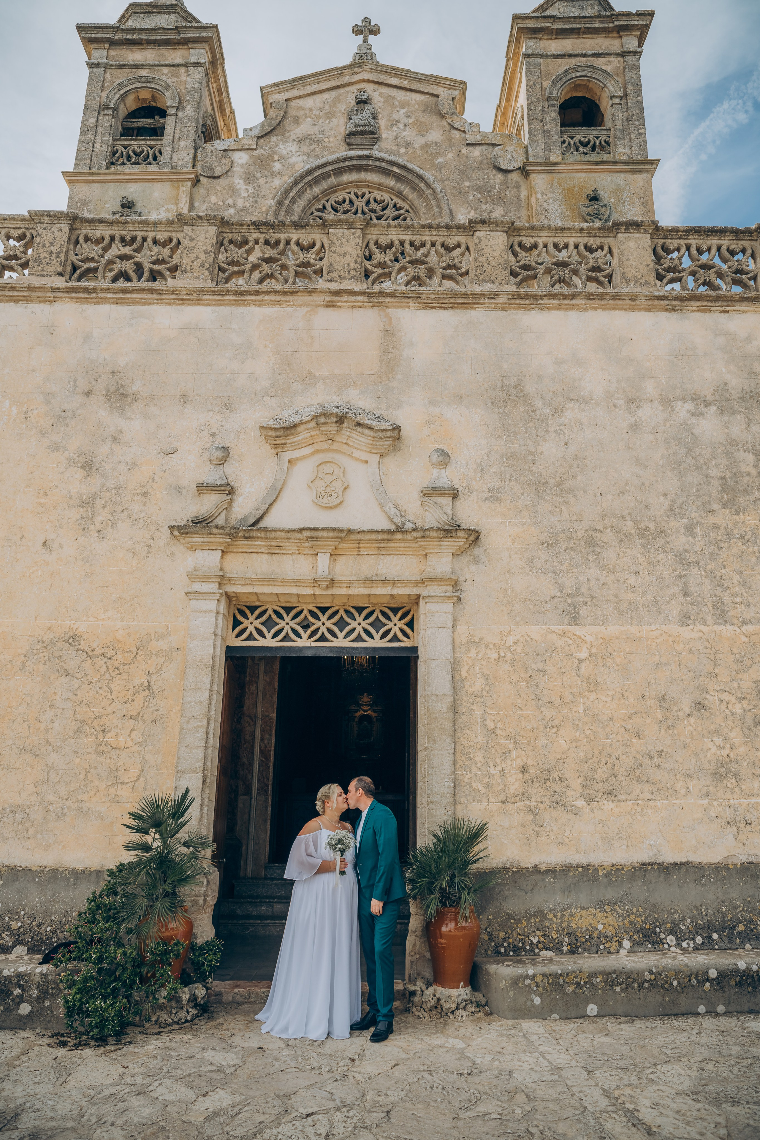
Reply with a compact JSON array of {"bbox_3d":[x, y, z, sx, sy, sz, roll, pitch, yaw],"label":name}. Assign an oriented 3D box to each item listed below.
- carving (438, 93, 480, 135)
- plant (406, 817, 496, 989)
[{"bbox_3d":[1.305,-7.446,12.613,0.700,0.863,0.300,1,-16,2],"label":"carving"},{"bbox_3d":[0.553,2.594,5.968,0.690,1.242,0.660,1,-16,0],"label":"plant"}]

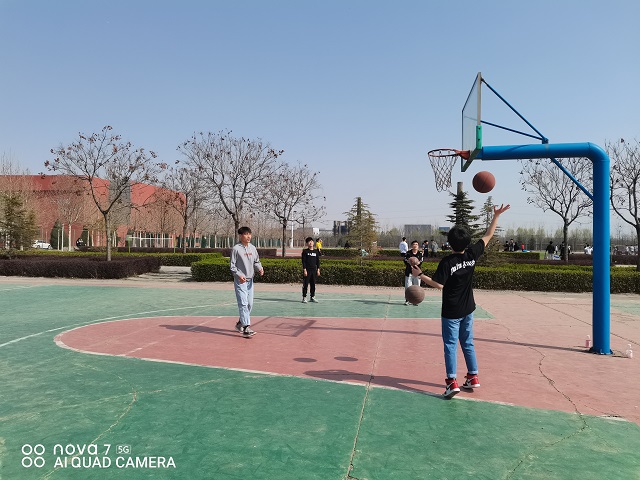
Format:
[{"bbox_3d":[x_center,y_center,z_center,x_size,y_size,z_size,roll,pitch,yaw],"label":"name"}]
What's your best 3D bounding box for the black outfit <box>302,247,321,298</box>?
[{"bbox_3d":[-0.227,0.882,12.850,0.470,1.340,0.290,1,-1,-10],"label":"black outfit"}]

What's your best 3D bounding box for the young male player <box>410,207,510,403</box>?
[{"bbox_3d":[1.486,0.603,5.009,0.950,1.970,0.600,1,-1,-16],"label":"young male player"}]

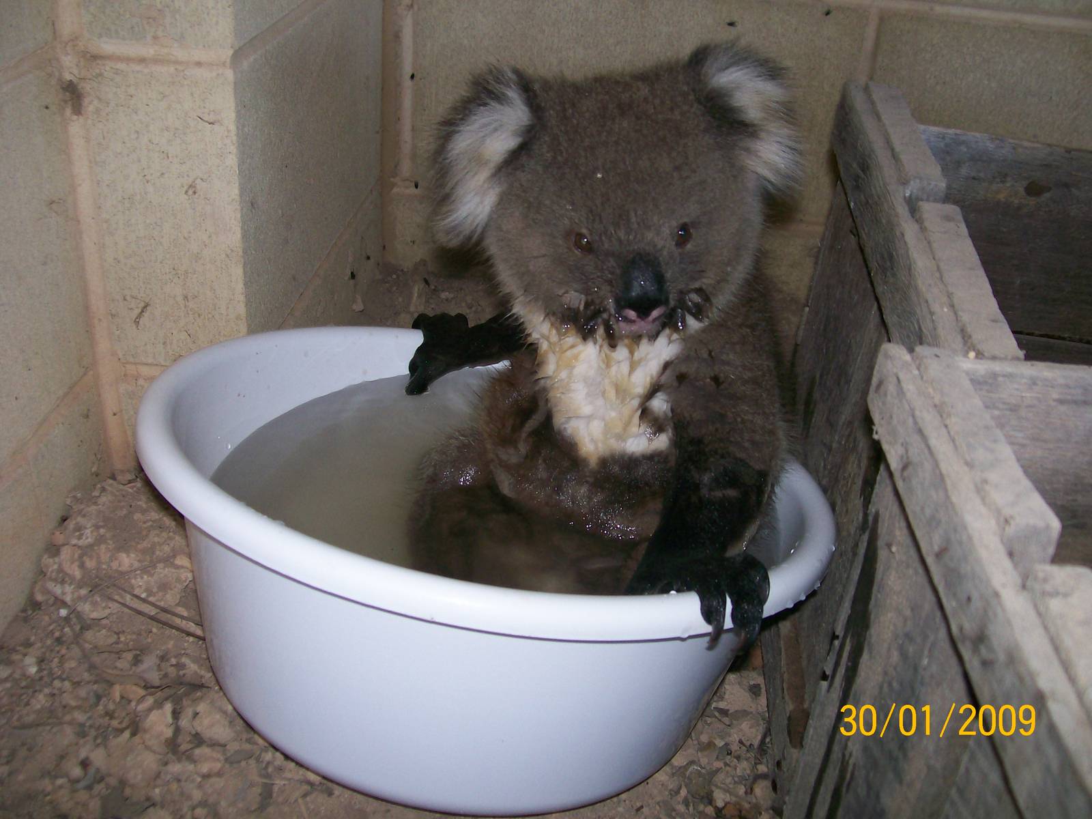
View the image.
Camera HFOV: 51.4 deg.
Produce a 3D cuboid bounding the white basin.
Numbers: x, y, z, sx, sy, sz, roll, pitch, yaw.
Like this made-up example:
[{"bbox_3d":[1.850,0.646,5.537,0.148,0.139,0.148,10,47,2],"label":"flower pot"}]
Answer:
[{"bbox_3d":[-0.037,0.078,0.600,0.349,0.150,0.349,11,18,-1],"label":"white basin"}]

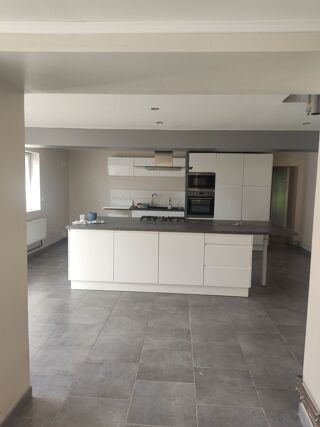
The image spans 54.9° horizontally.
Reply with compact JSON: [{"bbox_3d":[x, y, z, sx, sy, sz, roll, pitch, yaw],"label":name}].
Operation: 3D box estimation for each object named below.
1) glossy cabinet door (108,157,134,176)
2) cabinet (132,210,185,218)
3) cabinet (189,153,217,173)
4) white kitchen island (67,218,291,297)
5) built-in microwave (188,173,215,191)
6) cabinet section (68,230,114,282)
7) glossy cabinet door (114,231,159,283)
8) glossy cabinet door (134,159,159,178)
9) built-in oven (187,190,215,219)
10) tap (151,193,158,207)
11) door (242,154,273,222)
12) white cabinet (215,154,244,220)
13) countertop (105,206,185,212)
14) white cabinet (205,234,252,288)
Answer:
[{"bbox_3d":[-0.911,-1.104,7.194,0.595,0.424,0.022,1,5,4],"label":"glossy cabinet door"},{"bbox_3d":[-0.029,0.321,7.413,1.200,0.780,0.600,2,5,4],"label":"cabinet"},{"bbox_3d":[0.961,-1.135,6.931,0.600,0.410,0.025,2,5,4],"label":"cabinet"},{"bbox_3d":[0.257,0.587,4.601,2.960,0.873,1.220,1,6,4],"label":"white kitchen island"},{"bbox_3d":[0.958,-0.728,7.157,0.595,0.410,0.420,2,5,4],"label":"built-in microwave"},{"bbox_3d":[-0.915,0.565,4.125,0.597,0.700,0.025,2,5,4],"label":"cabinet section"},{"bbox_3d":[-0.317,0.578,4.059,0.594,0.696,0.022,1,6,4],"label":"glossy cabinet door"},{"bbox_3d":[-0.317,-1.089,7.153,0.595,0.424,0.022,1,5,4],"label":"glossy cabinet door"},{"bbox_3d":[0.940,-0.209,7.163,0.597,0.594,0.550,1,6,4],"label":"built-in oven"},{"bbox_3d":[-0.121,-0.290,7.426,0.055,0.350,0.210,-2,6,-33],"label":"tap"},{"bbox_3d":[2.109,-0.291,6.765,0.597,2.000,0.022,1,5,4],"label":"door"},{"bbox_3d":[1.565,-0.260,7.250,0.605,2.180,0.600,2,5,4],"label":"white cabinet"},{"bbox_3d":[-0.340,-0.107,7.282,1.850,0.042,0.620,1,6,4],"label":"countertop"},{"bbox_3d":[0.898,0.582,4.256,0.600,0.696,0.580,1,6,4],"label":"white cabinet"}]

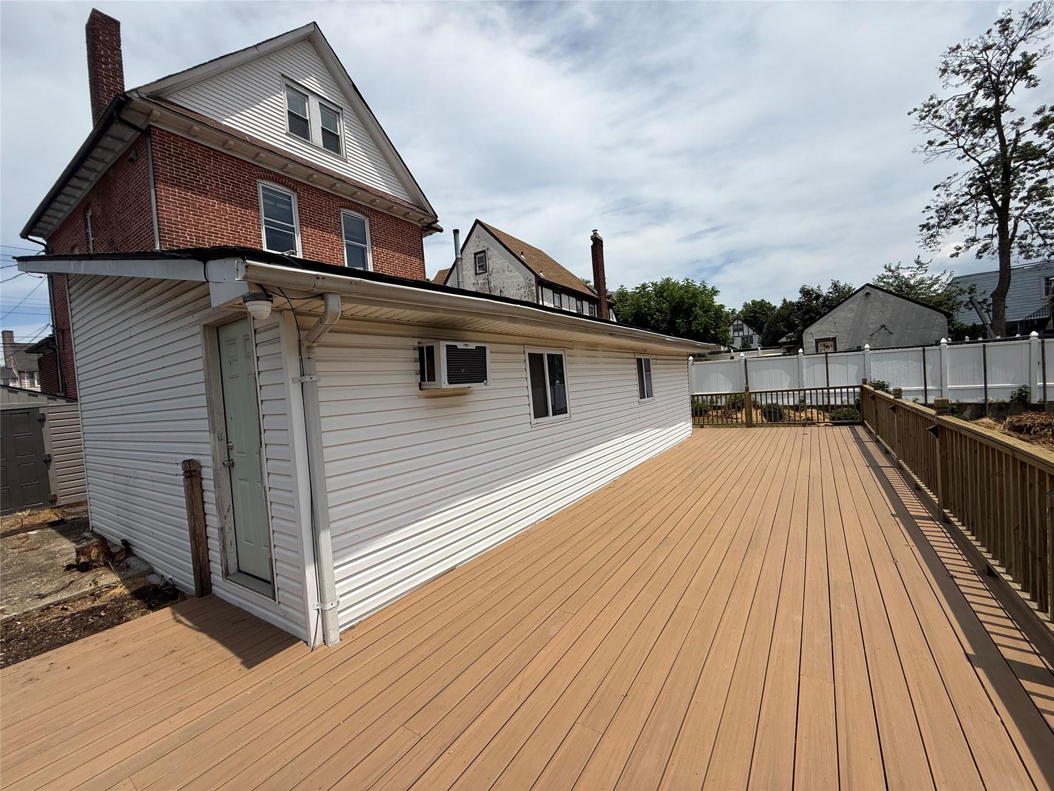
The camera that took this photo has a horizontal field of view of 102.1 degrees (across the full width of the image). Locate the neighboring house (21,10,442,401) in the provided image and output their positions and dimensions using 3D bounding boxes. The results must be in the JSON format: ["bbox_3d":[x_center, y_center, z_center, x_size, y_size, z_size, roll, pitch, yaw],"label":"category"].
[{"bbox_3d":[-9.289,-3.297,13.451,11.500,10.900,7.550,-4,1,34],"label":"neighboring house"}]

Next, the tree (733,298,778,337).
[{"bbox_3d":[35.315,-8.617,65.111,7.600,12.561,7.600,-4,1,34],"label":"tree"}]

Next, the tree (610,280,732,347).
[{"bbox_3d":[8.307,-3.065,24.062,6.700,7.010,6.700,-4,1,34],"label":"tree"}]

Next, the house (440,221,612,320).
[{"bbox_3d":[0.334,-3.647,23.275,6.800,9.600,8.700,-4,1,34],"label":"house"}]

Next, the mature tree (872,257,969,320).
[{"bbox_3d":[20.667,-3.843,22.058,5.200,6.570,5.200,-4,1,34],"label":"mature tree"}]

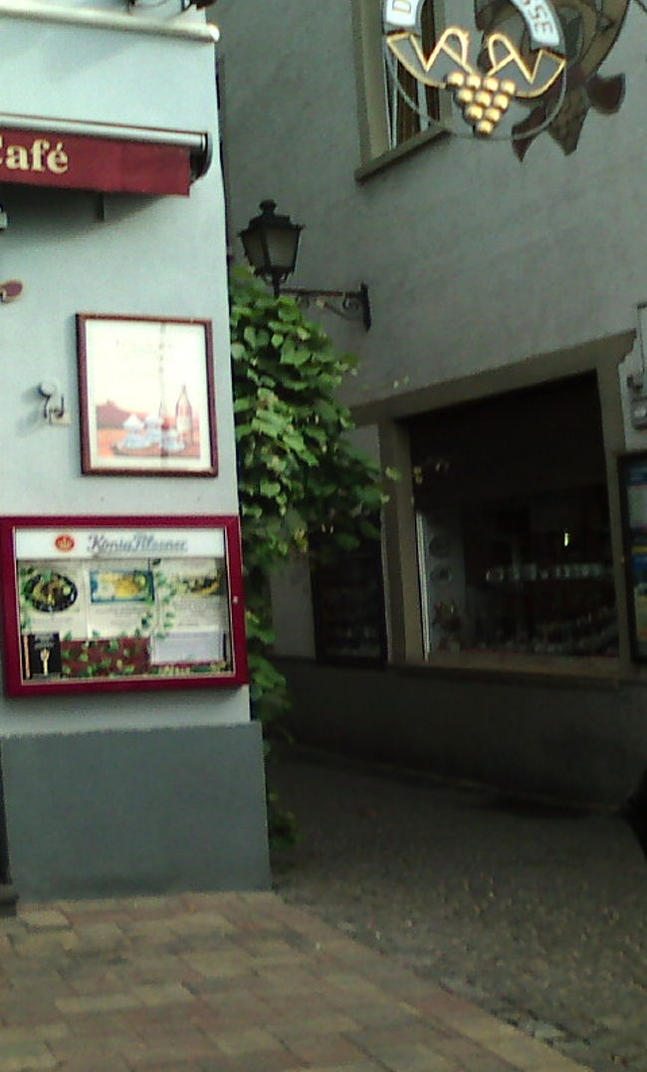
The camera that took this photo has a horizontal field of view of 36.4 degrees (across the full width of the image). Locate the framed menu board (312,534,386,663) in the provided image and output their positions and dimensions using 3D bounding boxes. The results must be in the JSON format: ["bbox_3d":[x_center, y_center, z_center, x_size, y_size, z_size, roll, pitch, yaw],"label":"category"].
[{"bbox_3d":[0.204,0.543,8.263,0.080,1.090,0.854,-1,-3,-37],"label":"framed menu board"}]

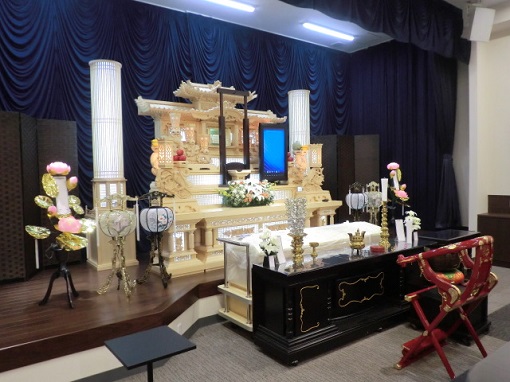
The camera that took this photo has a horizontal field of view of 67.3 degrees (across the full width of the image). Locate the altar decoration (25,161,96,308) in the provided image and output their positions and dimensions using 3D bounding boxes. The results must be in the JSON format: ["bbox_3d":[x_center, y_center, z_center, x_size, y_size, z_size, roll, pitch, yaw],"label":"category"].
[{"bbox_3d":[-1.685,0.362,3.327,0.520,1.220,0.500,-3,3,-35],"label":"altar decoration"}]

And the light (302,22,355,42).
[{"bbox_3d":[1.296,-2.684,6.570,1.260,0.090,0.110,-3,3,-35],"label":"light"}]

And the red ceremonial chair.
[{"bbox_3d":[1.510,0.847,2.943,0.690,0.980,0.540,-3,4,-40],"label":"red ceremonial chair"}]

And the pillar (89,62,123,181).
[{"bbox_3d":[-1.793,-0.819,4.652,0.370,1.420,0.370,-3,3,-35],"label":"pillar"}]

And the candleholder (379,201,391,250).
[{"bbox_3d":[1.340,0.345,3.937,0.120,0.490,0.120,-3,3,-35],"label":"candleholder"}]

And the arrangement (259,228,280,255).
[{"bbox_3d":[0.138,0.408,3.155,0.165,0.235,0.165,-3,3,-35],"label":"arrangement"}]

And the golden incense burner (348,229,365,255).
[{"bbox_3d":[0.998,0.477,3.723,0.160,0.255,0.155,-3,3,-35],"label":"golden incense burner"}]

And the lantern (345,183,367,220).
[{"bbox_3d":[1.504,0.352,5.681,0.370,0.930,0.360,-3,3,-35],"label":"lantern"}]

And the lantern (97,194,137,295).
[{"bbox_3d":[-1.289,0.494,3.607,0.380,0.920,0.370,-3,3,-35],"label":"lantern"}]

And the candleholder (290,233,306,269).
[{"bbox_3d":[0.379,0.495,3.253,0.135,0.290,0.135,-1,3,0],"label":"candleholder"}]

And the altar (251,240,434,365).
[{"bbox_3d":[0.946,0.956,3.713,2.020,0.700,0.520,-3,3,-35],"label":"altar"}]

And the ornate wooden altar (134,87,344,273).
[{"bbox_3d":[-0.195,-0.330,5.207,2.680,2.380,1.360,-3,3,-35],"label":"ornate wooden altar"}]

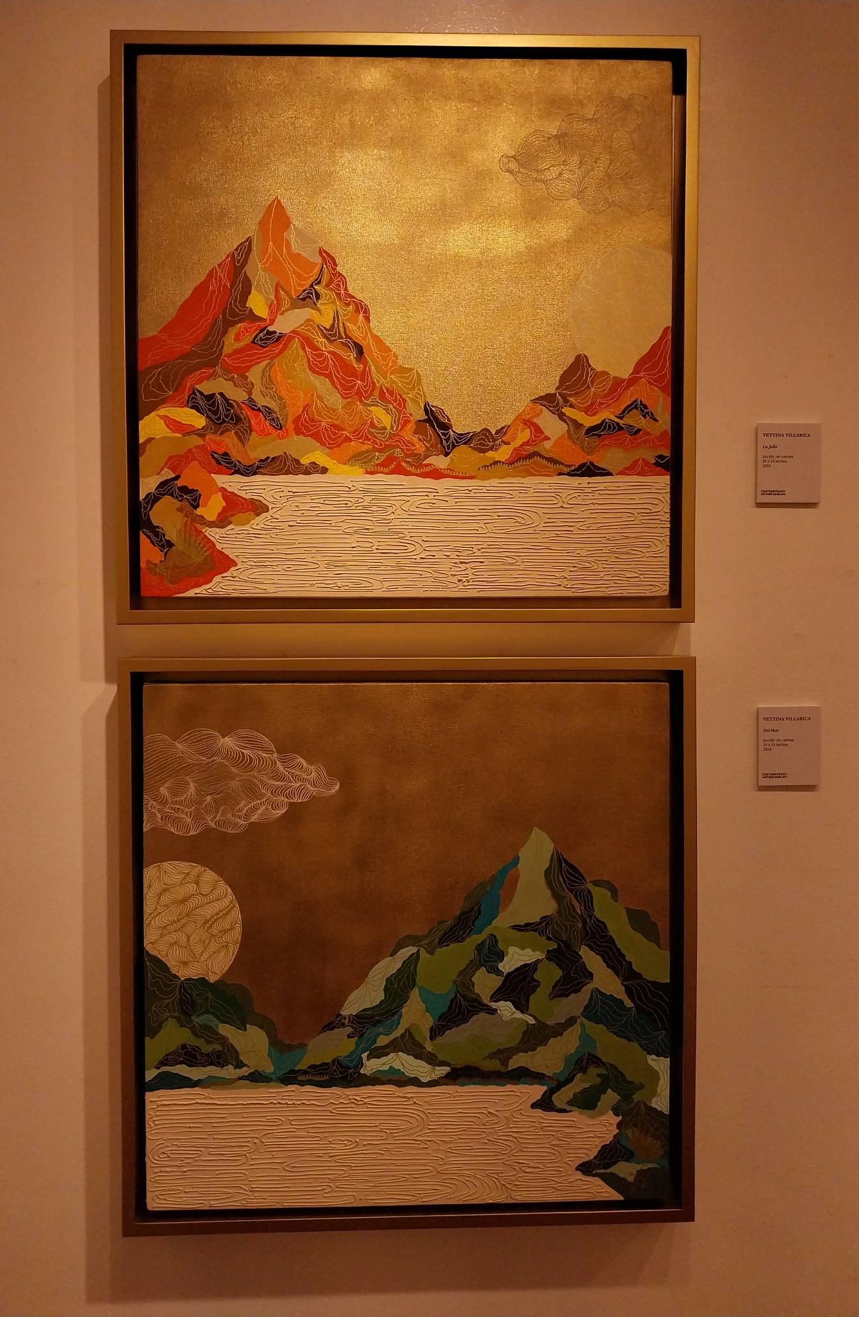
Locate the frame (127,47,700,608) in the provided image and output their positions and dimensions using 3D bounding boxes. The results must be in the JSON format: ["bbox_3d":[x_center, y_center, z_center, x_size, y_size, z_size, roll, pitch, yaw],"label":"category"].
[{"bbox_3d":[-0.025,-0.377,1.152,0.650,0.650,0.040,0,1,-2],"label":"frame"}]

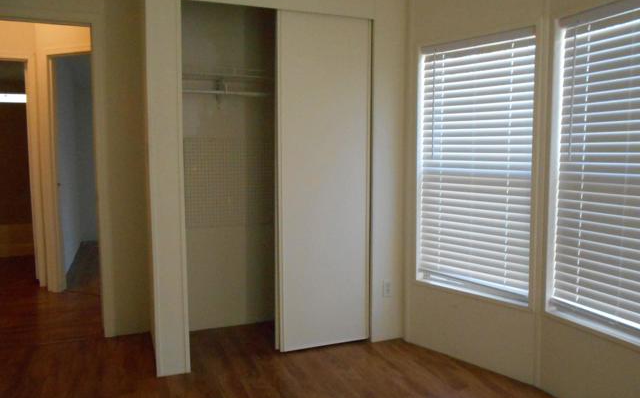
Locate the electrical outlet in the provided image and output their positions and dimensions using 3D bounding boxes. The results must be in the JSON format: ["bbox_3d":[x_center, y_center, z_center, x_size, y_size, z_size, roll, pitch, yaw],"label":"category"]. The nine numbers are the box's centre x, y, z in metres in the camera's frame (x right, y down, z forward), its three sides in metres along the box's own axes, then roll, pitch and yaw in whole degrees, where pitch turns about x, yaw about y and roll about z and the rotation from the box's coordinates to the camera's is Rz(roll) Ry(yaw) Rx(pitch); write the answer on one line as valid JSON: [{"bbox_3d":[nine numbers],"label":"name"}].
[{"bbox_3d":[0.440,0.582,3.108,0.070,0.115,0.015,-2,6,-21],"label":"electrical outlet"}]

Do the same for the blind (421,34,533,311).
[{"bbox_3d":[0.884,-0.182,2.781,0.090,1.460,0.710,-5,7,-43],"label":"blind"}]

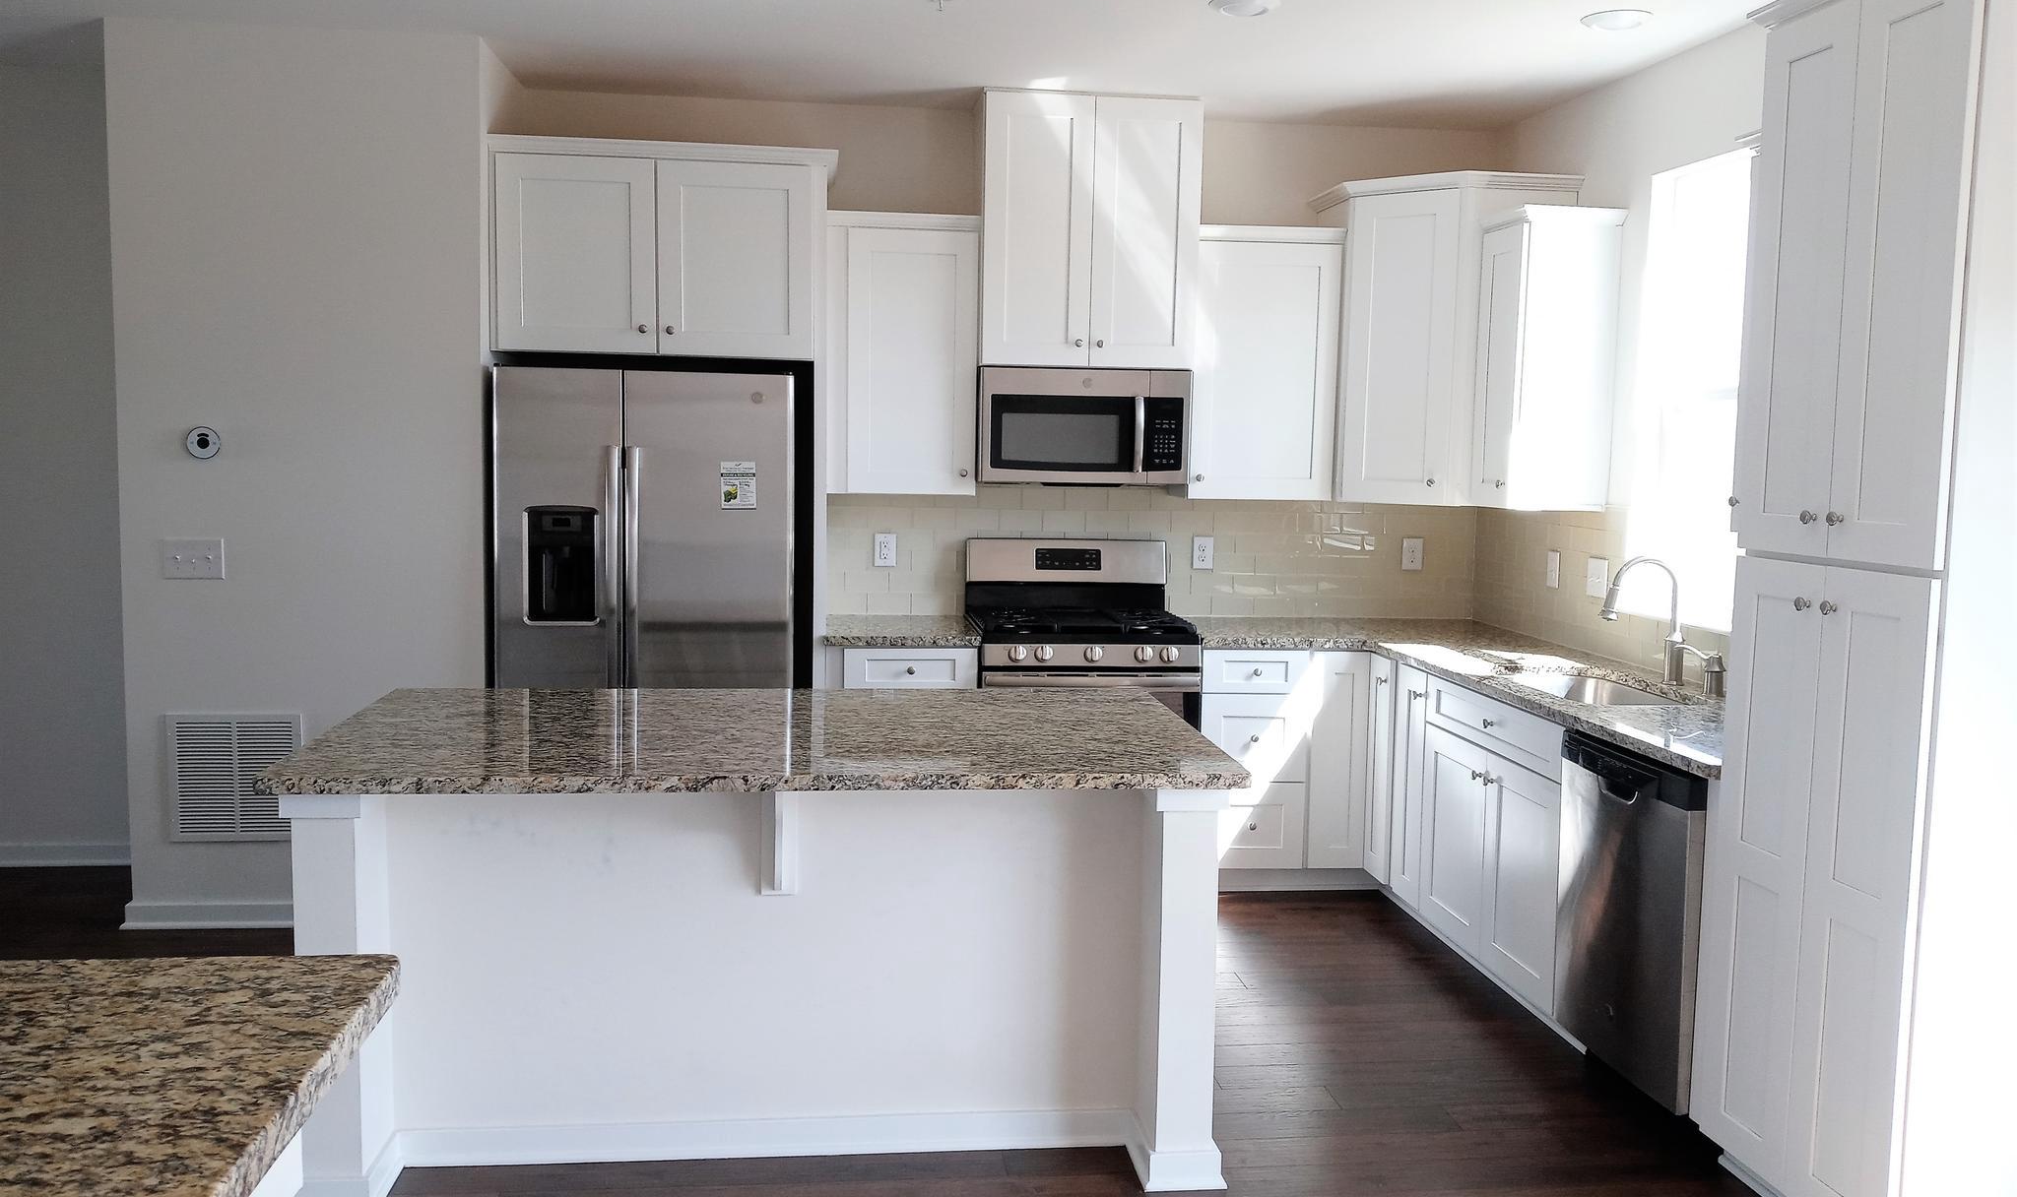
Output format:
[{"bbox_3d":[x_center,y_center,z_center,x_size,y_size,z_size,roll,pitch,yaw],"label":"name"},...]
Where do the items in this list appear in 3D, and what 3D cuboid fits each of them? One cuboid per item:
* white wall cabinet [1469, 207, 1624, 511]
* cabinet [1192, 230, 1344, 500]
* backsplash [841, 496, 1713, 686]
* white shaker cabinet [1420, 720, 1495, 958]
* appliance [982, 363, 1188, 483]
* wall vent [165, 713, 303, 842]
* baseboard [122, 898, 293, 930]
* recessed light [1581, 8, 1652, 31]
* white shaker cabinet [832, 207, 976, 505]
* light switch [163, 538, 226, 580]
[{"bbox_3d":[1.750,-0.773,5.349,0.349,0.953,0.352,0,5,-7],"label":"white wall cabinet"},{"bbox_3d":[0.899,-0.844,5.944,0.531,0.955,0.343,0,5,-7],"label":"cabinet"},{"bbox_3d":[0.738,-0.025,4.789,2.495,0.456,2.765,0,5,-7],"label":"backsplash"},{"bbox_3d":[1.649,0.718,4.959,0.606,0.595,0.470,0,5,-7],"label":"white shaker cabinet"},{"bbox_3d":[0.255,-0.611,5.867,0.755,0.410,0.400,0,5,-7],"label":"appliance"},{"bbox_3d":[-2.402,0.562,5.072,0.405,0.401,0.018,0,5,-7],"label":"wall vent"},{"bbox_3d":[-2.224,0.991,5.134,1.055,0.092,0.016,0,5,-7],"label":"baseboard"},{"bbox_3d":[1.679,-1.591,4.501,0.186,0.030,0.186,0,5,-7],"label":"recessed light"},{"bbox_3d":[-0.382,-0.853,5.791,0.520,0.955,0.343,0,5,-7],"label":"white shaker cabinet"},{"bbox_3d":[-2.502,-0.120,5.010,0.169,0.116,0.010,0,5,-7],"label":"light switch"}]

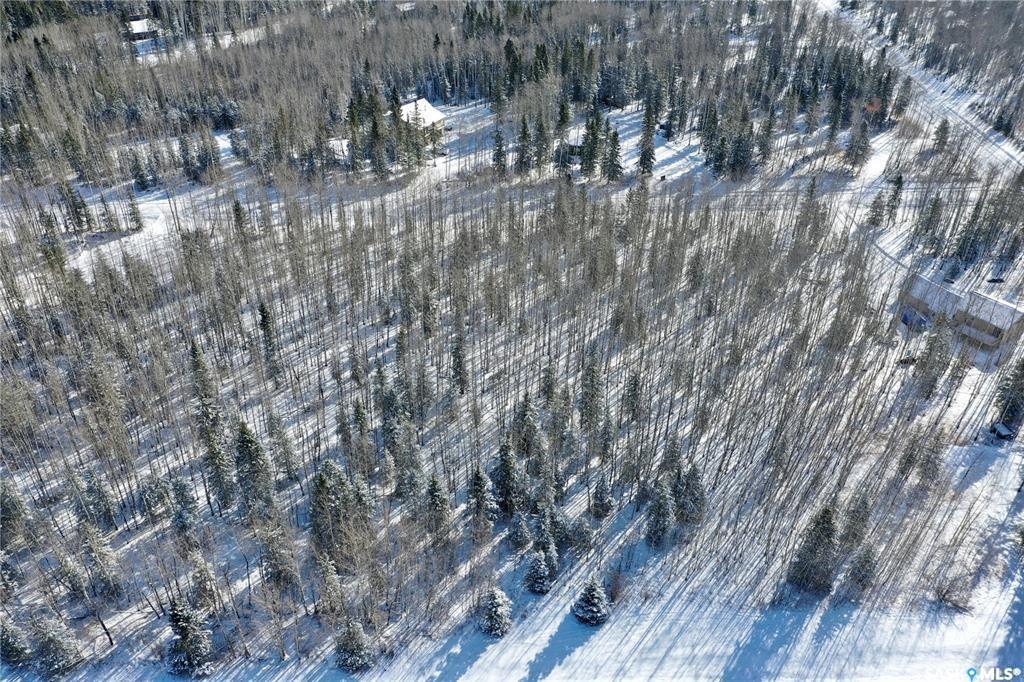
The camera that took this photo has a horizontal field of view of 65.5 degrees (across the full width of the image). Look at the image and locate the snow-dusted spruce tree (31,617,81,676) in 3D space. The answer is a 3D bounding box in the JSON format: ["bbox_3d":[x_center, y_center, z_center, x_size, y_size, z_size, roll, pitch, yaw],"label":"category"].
[{"bbox_3d":[-45.983,29.447,78.951,4.490,6.670,4.490,2,33,0],"label":"snow-dusted spruce tree"}]

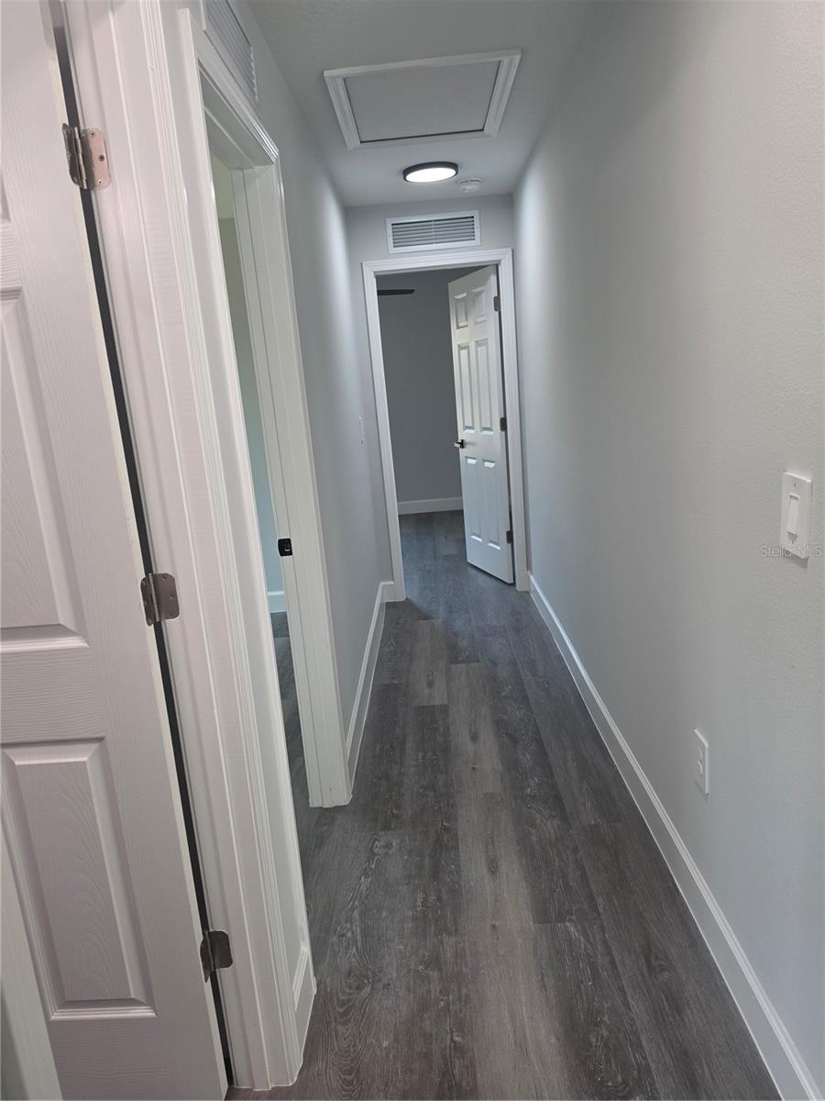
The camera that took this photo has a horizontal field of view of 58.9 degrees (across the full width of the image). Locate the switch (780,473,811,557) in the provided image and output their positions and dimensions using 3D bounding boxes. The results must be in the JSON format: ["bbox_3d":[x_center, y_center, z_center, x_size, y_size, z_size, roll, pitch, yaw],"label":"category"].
[{"bbox_3d":[0.658,-0.060,1.260,0.012,0.125,0.079,-5,14,1],"label":"switch"}]

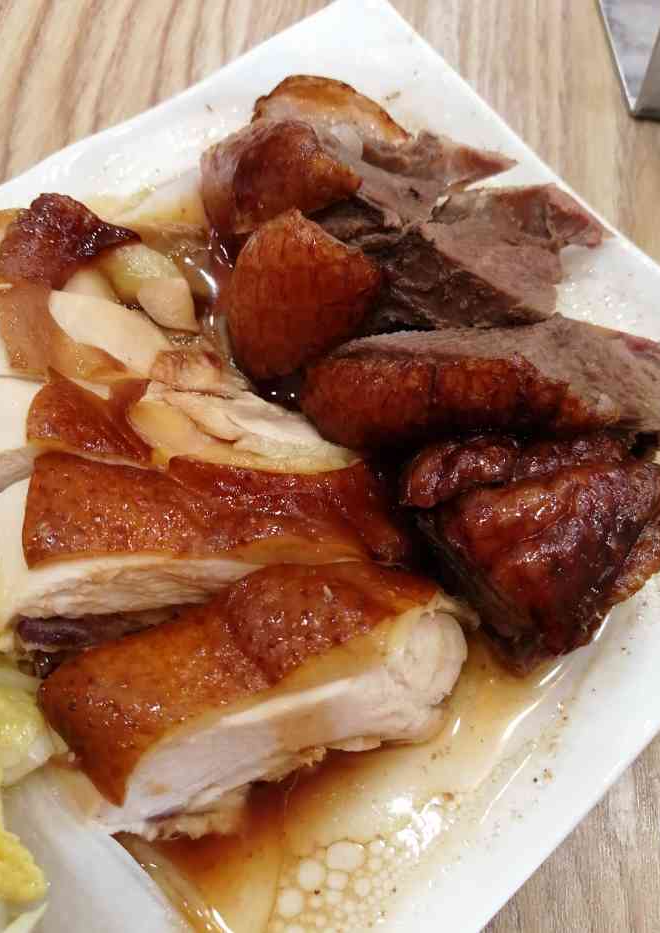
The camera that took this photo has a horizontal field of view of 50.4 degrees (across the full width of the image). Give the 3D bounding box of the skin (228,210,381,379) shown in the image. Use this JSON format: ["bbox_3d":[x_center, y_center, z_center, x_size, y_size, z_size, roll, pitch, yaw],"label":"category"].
[{"bbox_3d":[-0.011,-0.058,0.241,0.040,0.040,0.046,36,67,16],"label":"skin"}]

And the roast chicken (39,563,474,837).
[{"bbox_3d":[-0.016,0.058,0.179,0.097,0.048,0.046,-14,63,-8],"label":"roast chicken"}]

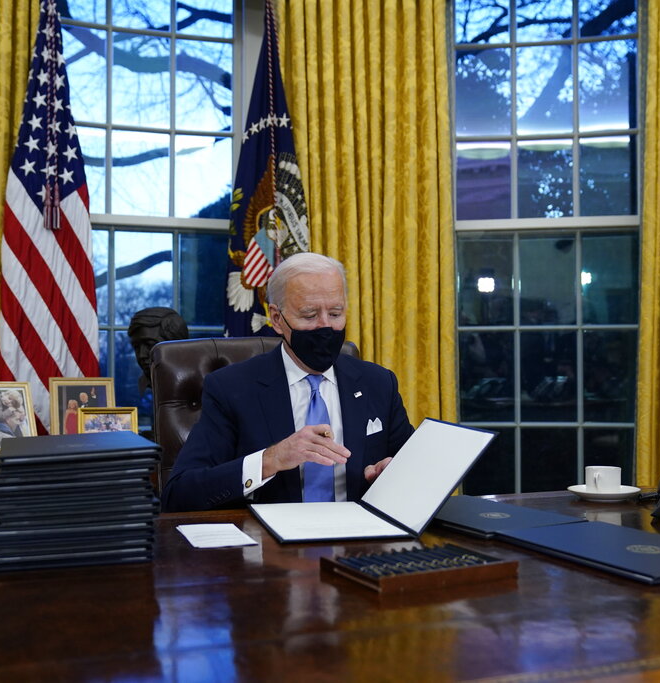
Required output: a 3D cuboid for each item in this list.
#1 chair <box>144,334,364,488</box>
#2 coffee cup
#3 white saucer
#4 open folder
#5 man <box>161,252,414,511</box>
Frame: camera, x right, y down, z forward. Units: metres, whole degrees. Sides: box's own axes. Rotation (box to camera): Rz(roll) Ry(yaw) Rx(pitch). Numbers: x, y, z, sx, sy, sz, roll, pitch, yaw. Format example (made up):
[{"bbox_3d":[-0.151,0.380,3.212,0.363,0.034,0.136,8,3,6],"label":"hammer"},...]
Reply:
[{"bbox_3d":[-0.110,0.583,2.150,0.660,1.210,0.700,0,-2,-19],"label":"chair"},{"bbox_3d":[0.616,0.319,2.060,0.081,0.064,0.103,-1,-2,35],"label":"coffee cup"},{"bbox_3d":[0.623,0.347,2.070,0.166,0.022,0.166,0,-2,0],"label":"white saucer"},{"bbox_3d":[0.066,0.256,1.765,0.395,0.192,0.370,0,-2,-14],"label":"open folder"},{"bbox_3d":[-0.075,0.496,2.080,0.600,1.360,0.760,0,-2,-17],"label":"man"}]

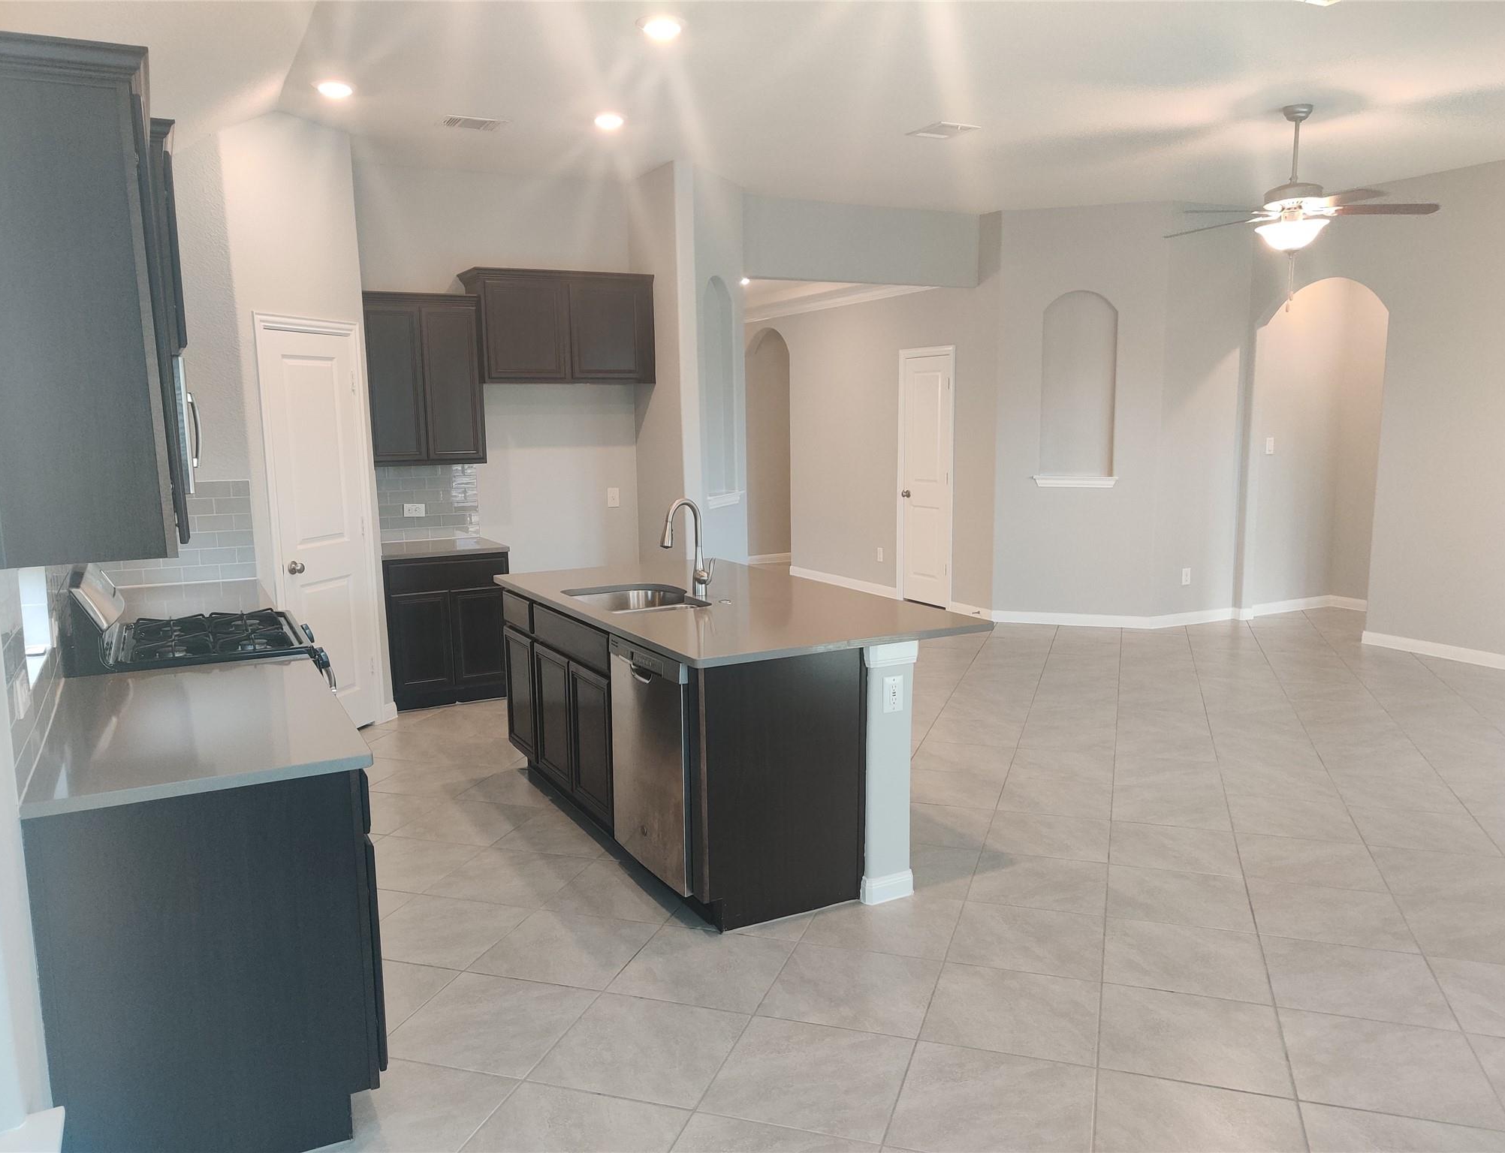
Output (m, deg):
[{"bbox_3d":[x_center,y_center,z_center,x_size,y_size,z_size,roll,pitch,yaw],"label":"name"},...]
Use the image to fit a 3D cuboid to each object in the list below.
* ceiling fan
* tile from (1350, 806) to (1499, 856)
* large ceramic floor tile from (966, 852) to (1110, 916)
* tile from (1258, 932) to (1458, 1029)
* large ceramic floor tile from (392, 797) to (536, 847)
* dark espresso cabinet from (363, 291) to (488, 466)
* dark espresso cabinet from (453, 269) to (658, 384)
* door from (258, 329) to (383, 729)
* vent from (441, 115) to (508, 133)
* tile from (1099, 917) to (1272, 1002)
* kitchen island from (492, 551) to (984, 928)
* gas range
[{"bbox_3d":[2.553,-1.866,5.628,1.290,0.675,1.290,2,9,17],"label":"ceiling fan"},{"bbox_3d":[2.649,1.010,4.746,0.465,0.010,0.465,2,9,17],"label":"tile"},{"bbox_3d":[1.008,1.081,4.224,0.457,0.010,0.457,2,9,17],"label":"large ceramic floor tile"},{"bbox_3d":[1.750,1.178,3.511,0.457,0.010,0.457,2,9,17],"label":"tile"},{"bbox_3d":[-1.189,1.013,4.981,0.465,0.010,0.465,2,9,17],"label":"large ceramic floor tile"},{"bbox_3d":[-1.876,-1.110,6.804,0.620,0.930,0.340,-5,10,-27],"label":"dark espresso cabinet"},{"bbox_3d":[-1.164,-1.490,7.232,1.100,0.640,0.385,-5,10,-27],"label":"dark espresso cabinet"},{"bbox_3d":[-2.156,-0.194,6.027,0.050,2.080,0.740,2,9,19],"label":"door"},{"bbox_3d":[-1.353,-2.182,5.801,0.290,0.020,0.225,-5,9,-27],"label":"vent"},{"bbox_3d":[1.328,1.180,3.695,0.462,0.010,0.462,2,9,17],"label":"tile"},{"bbox_3d":[-0.164,0.522,4.964,1.163,0.912,2.138,-5,10,-28],"label":"kitchen island"},{"bbox_3d":[-1.867,0.553,4.079,0.740,1.170,0.760,-5,9,-27],"label":"gas range"}]

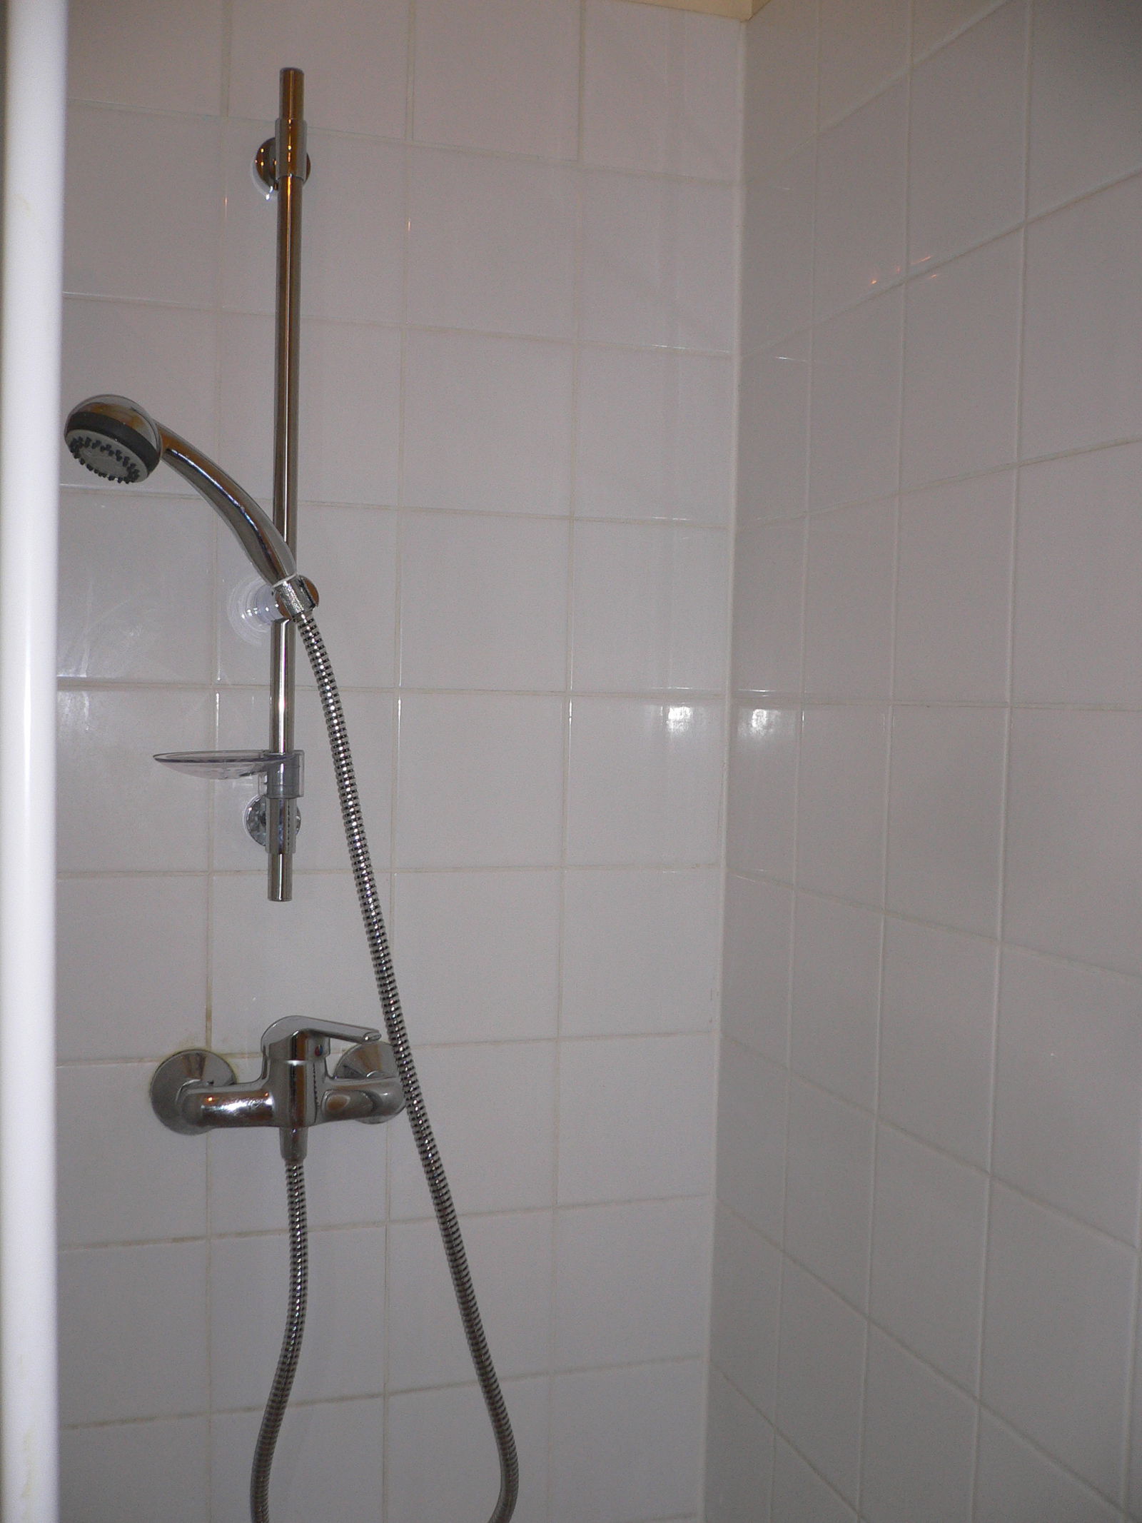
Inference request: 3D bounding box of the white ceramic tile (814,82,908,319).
[{"bbox_3d":[0.225,-0.427,1.177,0.010,0.150,0.145,0,3,-19],"label":"white ceramic tile"}]

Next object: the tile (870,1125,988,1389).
[{"bbox_3d":[0.248,0.335,1.055,0.010,0.148,0.141,1,3,-19],"label":"tile"}]

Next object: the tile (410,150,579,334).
[{"bbox_3d":[-0.067,-0.440,1.313,0.148,0.150,0.010,0,3,-17],"label":"tile"}]

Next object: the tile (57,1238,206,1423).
[{"bbox_3d":[-0.369,0.460,1.238,0.148,0.148,0.010,1,3,-19],"label":"tile"}]

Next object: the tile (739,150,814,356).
[{"bbox_3d":[0.178,-0.433,1.302,0.010,0.150,0.142,1,3,-19],"label":"tile"}]

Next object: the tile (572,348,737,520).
[{"bbox_3d":[0.073,-0.287,1.365,0.149,0.150,0.010,0,3,-17],"label":"tile"}]

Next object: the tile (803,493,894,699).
[{"bbox_3d":[0.215,-0.121,1.170,0.010,0.148,0.141,1,3,-19],"label":"tile"}]

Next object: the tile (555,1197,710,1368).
[{"bbox_3d":[0.055,0.475,1.403,0.149,0.150,0.010,0,3,-17],"label":"tile"}]

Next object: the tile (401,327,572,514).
[{"bbox_3d":[-0.070,-0.285,1.302,0.148,0.148,0.010,1,3,-19],"label":"tile"}]

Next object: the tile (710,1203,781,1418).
[{"bbox_3d":[0.156,0.478,1.342,0.010,0.150,0.142,1,3,-19],"label":"tile"}]

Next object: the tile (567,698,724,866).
[{"bbox_3d":[0.066,0.018,1.380,0.149,0.150,0.010,0,3,-17],"label":"tile"}]

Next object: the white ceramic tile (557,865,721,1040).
[{"bbox_3d":[0.062,0.170,1.388,0.149,0.150,0.010,0,3,-17],"label":"white ceramic tile"}]

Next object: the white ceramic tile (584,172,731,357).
[{"bbox_3d":[0.077,-0.439,1.358,0.149,0.150,0.010,0,3,-17],"label":"white ceramic tile"}]

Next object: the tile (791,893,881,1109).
[{"bbox_3d":[0.207,0.180,1.183,0.010,0.148,0.141,1,3,-19],"label":"tile"}]

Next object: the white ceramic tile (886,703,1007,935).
[{"bbox_3d":[0.260,0.037,1.055,0.010,0.150,0.143,1,3,-19],"label":"white ceramic tile"}]

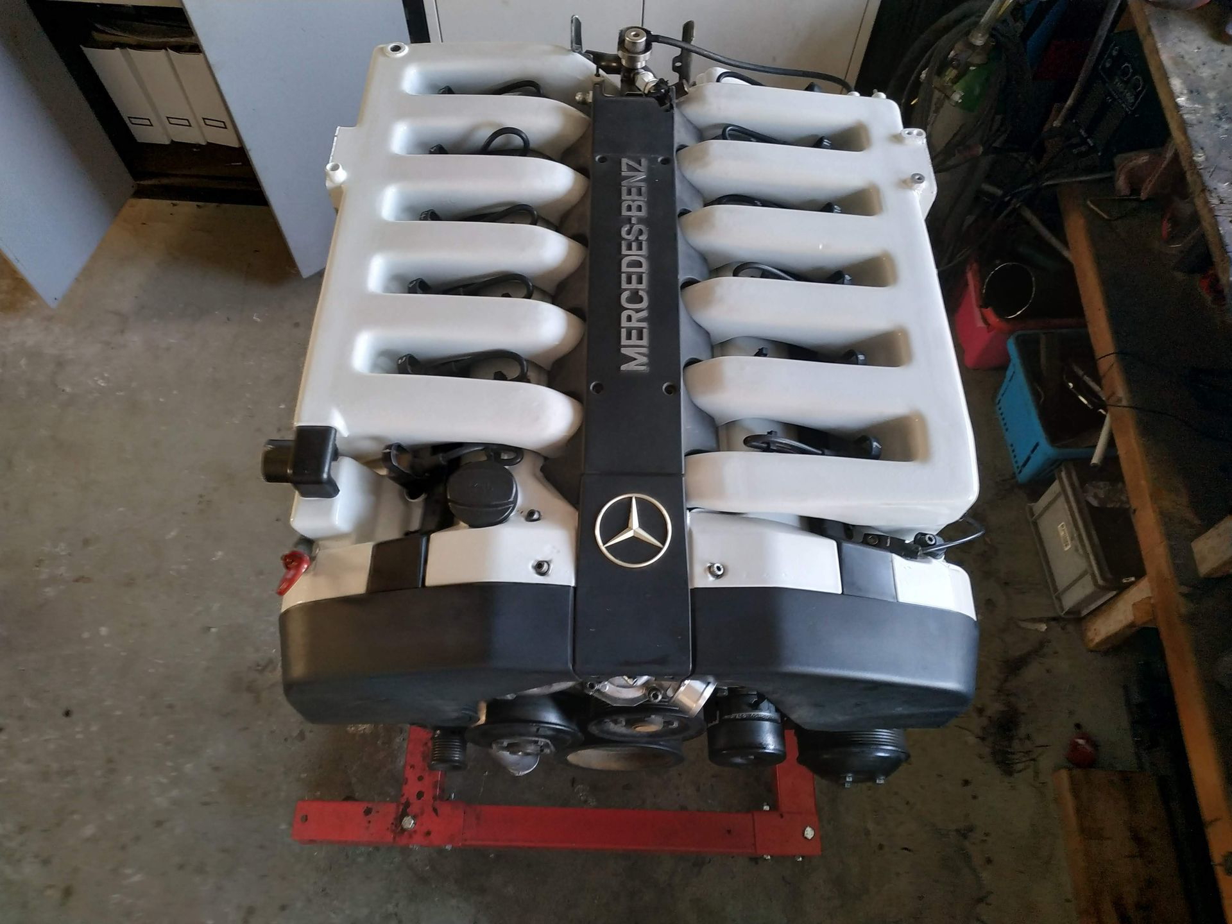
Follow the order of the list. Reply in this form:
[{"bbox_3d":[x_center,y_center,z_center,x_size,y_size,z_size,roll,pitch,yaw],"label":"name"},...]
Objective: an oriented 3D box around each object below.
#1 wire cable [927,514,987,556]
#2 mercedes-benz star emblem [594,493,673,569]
[{"bbox_3d":[0.320,0.069,0.805,0.053,0.021,0.038,1,59,0],"label":"wire cable"},{"bbox_3d":[0.015,0.059,0.735,0.067,0.006,0.067,1,66,0],"label":"mercedes-benz star emblem"}]

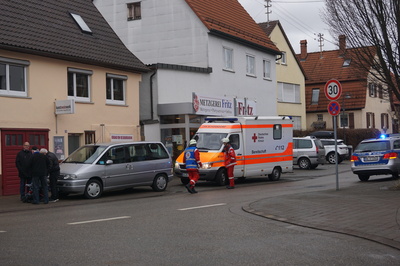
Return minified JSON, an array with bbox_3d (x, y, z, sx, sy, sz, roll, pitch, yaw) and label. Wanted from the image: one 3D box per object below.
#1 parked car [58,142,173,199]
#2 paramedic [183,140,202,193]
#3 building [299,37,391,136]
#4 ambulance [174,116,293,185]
[{"bbox_3d":[-2.979,1.120,21.267,1.830,1.720,4.450,-3,-2,42],"label":"parked car"},{"bbox_3d":[-0.240,1.051,21.137,0.520,1.750,0.550,-3,-2,41],"label":"paramedic"},{"bbox_3d":[11.694,-3.337,63.830,10.650,10.400,9.700,-2,-2,32],"label":"building"},{"bbox_3d":[1.359,0.654,26.451,2.020,2.620,5.720,-3,-2,40],"label":"ambulance"}]

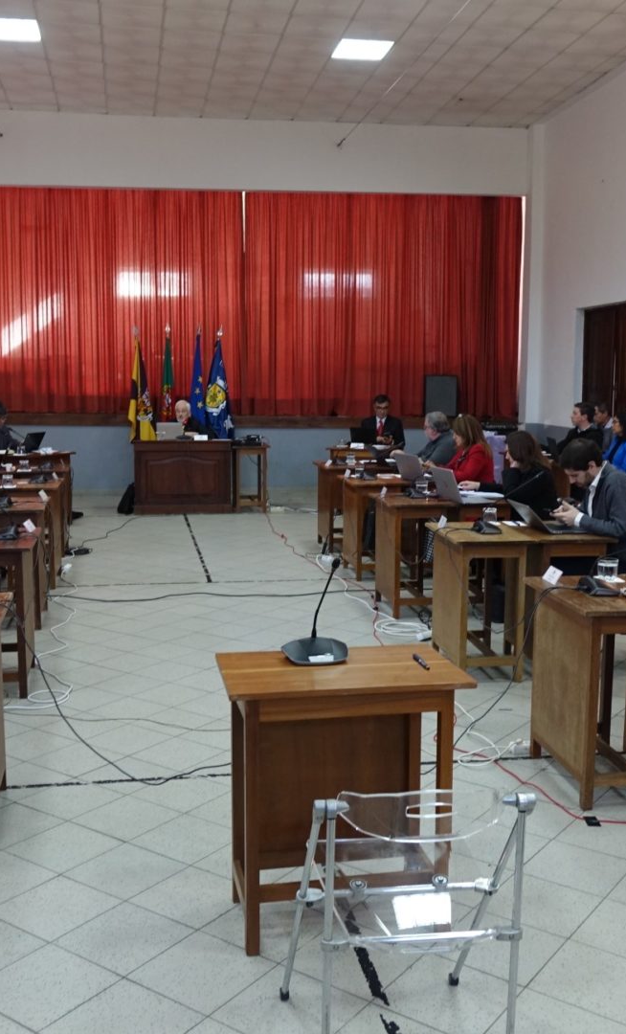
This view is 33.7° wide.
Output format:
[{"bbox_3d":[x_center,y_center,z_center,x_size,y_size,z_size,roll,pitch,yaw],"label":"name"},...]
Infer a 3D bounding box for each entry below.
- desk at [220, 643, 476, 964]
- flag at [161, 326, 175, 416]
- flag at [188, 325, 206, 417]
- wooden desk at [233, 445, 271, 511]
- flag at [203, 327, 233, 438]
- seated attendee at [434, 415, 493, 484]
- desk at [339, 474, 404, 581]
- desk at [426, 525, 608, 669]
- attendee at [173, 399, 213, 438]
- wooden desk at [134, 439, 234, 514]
[{"bbox_3d":[0.077,0.831,3.075,0.690,0.775,0.440,-1,8,-10],"label":"desk"},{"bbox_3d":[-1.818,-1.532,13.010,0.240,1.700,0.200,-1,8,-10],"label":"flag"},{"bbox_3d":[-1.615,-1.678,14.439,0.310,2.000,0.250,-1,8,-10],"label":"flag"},{"bbox_3d":[-0.773,-0.482,12.818,0.450,0.770,0.690,-1,8,-8],"label":"wooden desk"},{"bbox_3d":[-1.260,-1.748,13.781,0.404,1.491,0.250,-1,8,-10],"label":"flag"},{"bbox_3d":[1.238,-0.238,9.059,0.780,1.300,0.500,-1,8,-8],"label":"seated attendee"},{"bbox_3d":[0.469,0.080,8.418,0.436,0.772,0.663,-1,8,-9],"label":"desk"},{"bbox_3d":[1.144,0.465,5.799,0.880,0.780,0.690,-1,8,-8],"label":"desk"},{"bbox_3d":[-1.490,-0.778,12.806,0.550,1.300,0.650,-1,8,-10],"label":"attendee"},{"bbox_3d":[-1.611,-0.510,12.782,1.190,0.873,0.620,-1,8,-10],"label":"wooden desk"}]

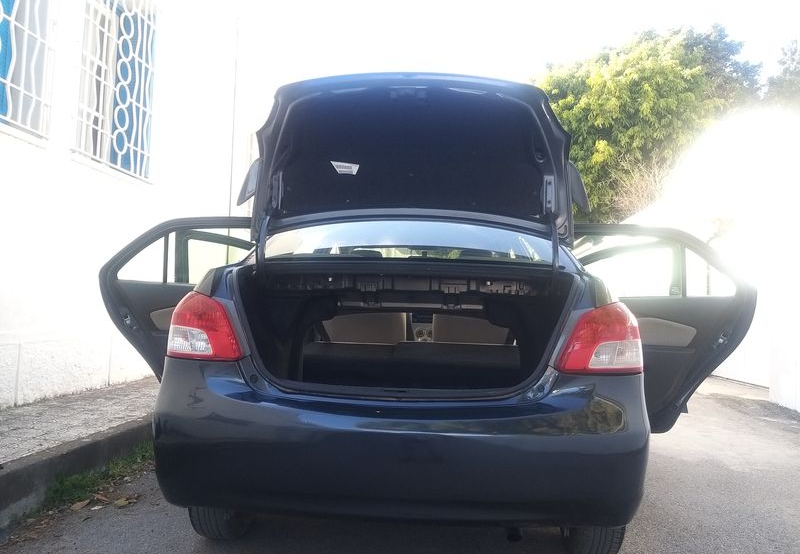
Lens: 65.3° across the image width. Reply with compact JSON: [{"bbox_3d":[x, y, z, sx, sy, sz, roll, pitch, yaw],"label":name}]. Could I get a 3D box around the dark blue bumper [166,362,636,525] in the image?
[{"bbox_3d":[-0.011,0.493,1.917,1.650,0.460,0.500,1,-3,4],"label":"dark blue bumper"}]

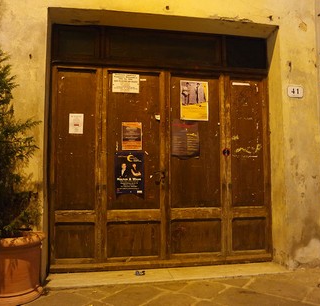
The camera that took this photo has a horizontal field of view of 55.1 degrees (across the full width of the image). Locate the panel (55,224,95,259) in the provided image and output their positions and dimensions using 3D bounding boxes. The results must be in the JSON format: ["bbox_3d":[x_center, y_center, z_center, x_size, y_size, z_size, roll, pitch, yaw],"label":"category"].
[{"bbox_3d":[-0.840,0.866,3.032,0.383,0.350,0.040,0,-4,-9],"label":"panel"}]

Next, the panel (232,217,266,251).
[{"bbox_3d":[0.969,0.878,3.324,0.392,0.355,0.040,0,-4,-9],"label":"panel"}]

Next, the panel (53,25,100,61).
[{"bbox_3d":[-0.860,-1.129,3.170,0.480,0.366,0.040,0,-4,-9],"label":"panel"}]

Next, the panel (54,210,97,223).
[{"bbox_3d":[-0.836,0.631,3.039,0.385,0.120,0.040,0,-4,-9],"label":"panel"}]

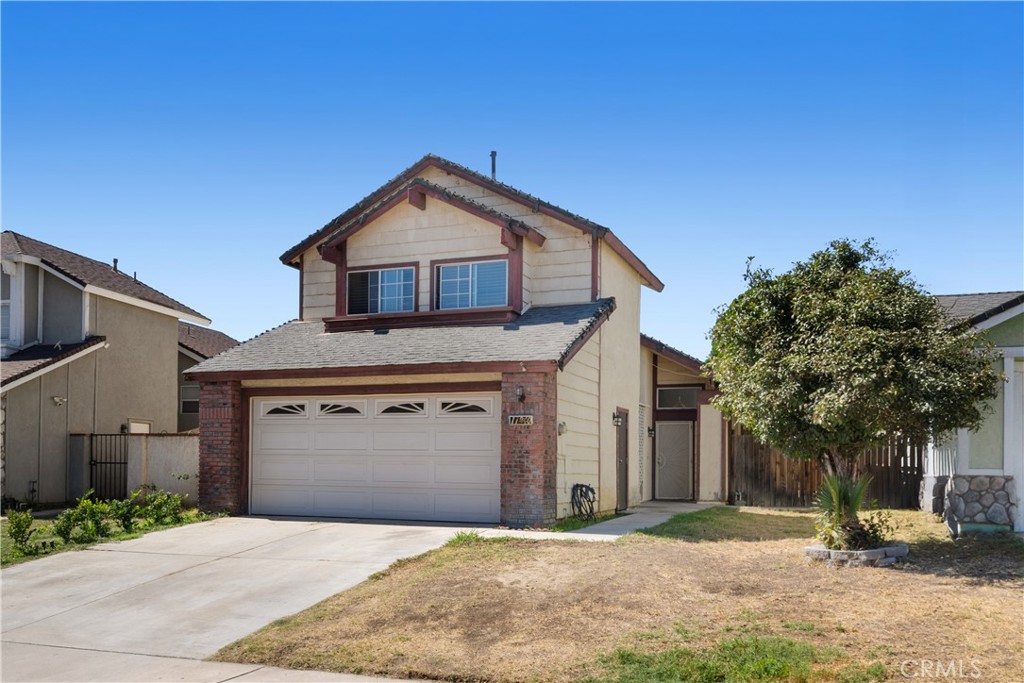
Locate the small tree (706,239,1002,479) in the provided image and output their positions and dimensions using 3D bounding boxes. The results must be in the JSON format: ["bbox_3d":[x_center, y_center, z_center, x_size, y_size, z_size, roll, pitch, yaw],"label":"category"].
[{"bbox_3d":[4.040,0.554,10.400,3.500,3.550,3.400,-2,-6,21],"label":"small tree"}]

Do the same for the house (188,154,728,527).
[{"bbox_3d":[0.350,0.250,20.200,8.600,7.100,13.400,-2,-6,21],"label":"house"}]

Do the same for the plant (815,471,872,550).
[{"bbox_3d":[3.816,1.957,10.150,0.680,0.920,0.680,-2,-6,21],"label":"plant"}]

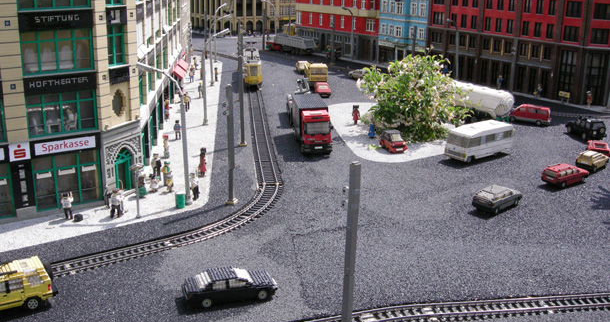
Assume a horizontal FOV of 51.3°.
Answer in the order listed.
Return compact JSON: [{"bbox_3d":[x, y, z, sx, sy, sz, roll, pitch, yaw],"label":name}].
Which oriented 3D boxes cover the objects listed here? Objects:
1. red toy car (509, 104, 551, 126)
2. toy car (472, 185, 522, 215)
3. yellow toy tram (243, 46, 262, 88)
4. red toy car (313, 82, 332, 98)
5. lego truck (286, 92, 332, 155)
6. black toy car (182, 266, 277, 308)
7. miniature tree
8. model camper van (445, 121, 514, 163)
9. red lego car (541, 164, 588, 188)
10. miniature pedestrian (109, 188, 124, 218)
[{"bbox_3d":[1.275,-0.264,3.605,0.210,0.092,0.090,4,17,9],"label":"red toy car"},{"bbox_3d":[0.691,0.130,2.266,0.190,0.056,0.081,-13,22,-40],"label":"toy car"},{"bbox_3d":[-0.394,-0.686,4.747,0.117,0.180,0.800,-1,17,-6],"label":"yellow toy tram"},{"bbox_3d":[0.125,-0.483,4.292,0.088,0.067,0.200,-1,17,-9],"label":"red toy car"},{"bbox_3d":[0.030,-0.189,3.066,0.130,0.190,0.443,-1,17,-7],"label":"lego truck"},{"bbox_3d":[-0.183,0.309,1.573,0.230,0.066,0.080,-4,17,-17],"label":"black toy car"},{"bbox_3d":[0.593,-0.377,3.388,0.590,0.395,0.560,1,16,0],"label":"miniature tree"},{"bbox_3d":[0.805,-0.100,2.928,0.330,0.132,0.118,-11,21,-37],"label":"model camper van"},{"bbox_3d":[1.046,0.052,2.546,0.195,0.063,0.078,-10,20,-34],"label":"red lego car"},{"bbox_3d":[-0.619,0.137,2.068,0.046,0.097,0.035,3,16,5],"label":"miniature pedestrian"}]

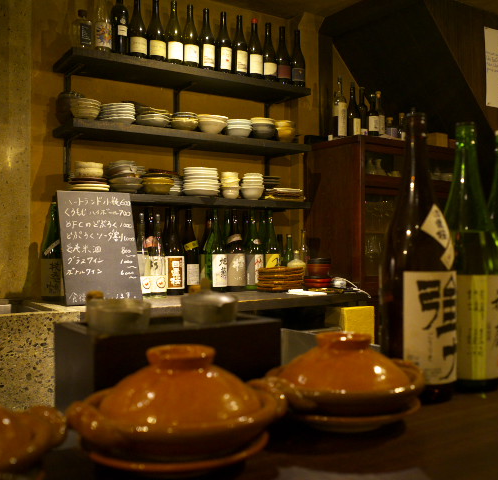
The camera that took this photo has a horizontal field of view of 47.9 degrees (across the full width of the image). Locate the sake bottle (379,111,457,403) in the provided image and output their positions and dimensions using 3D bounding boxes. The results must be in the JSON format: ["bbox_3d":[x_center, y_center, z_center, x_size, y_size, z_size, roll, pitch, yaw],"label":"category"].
[{"bbox_3d":[0.239,0.019,0.797,0.105,0.400,0.105,0,0,0],"label":"sake bottle"}]

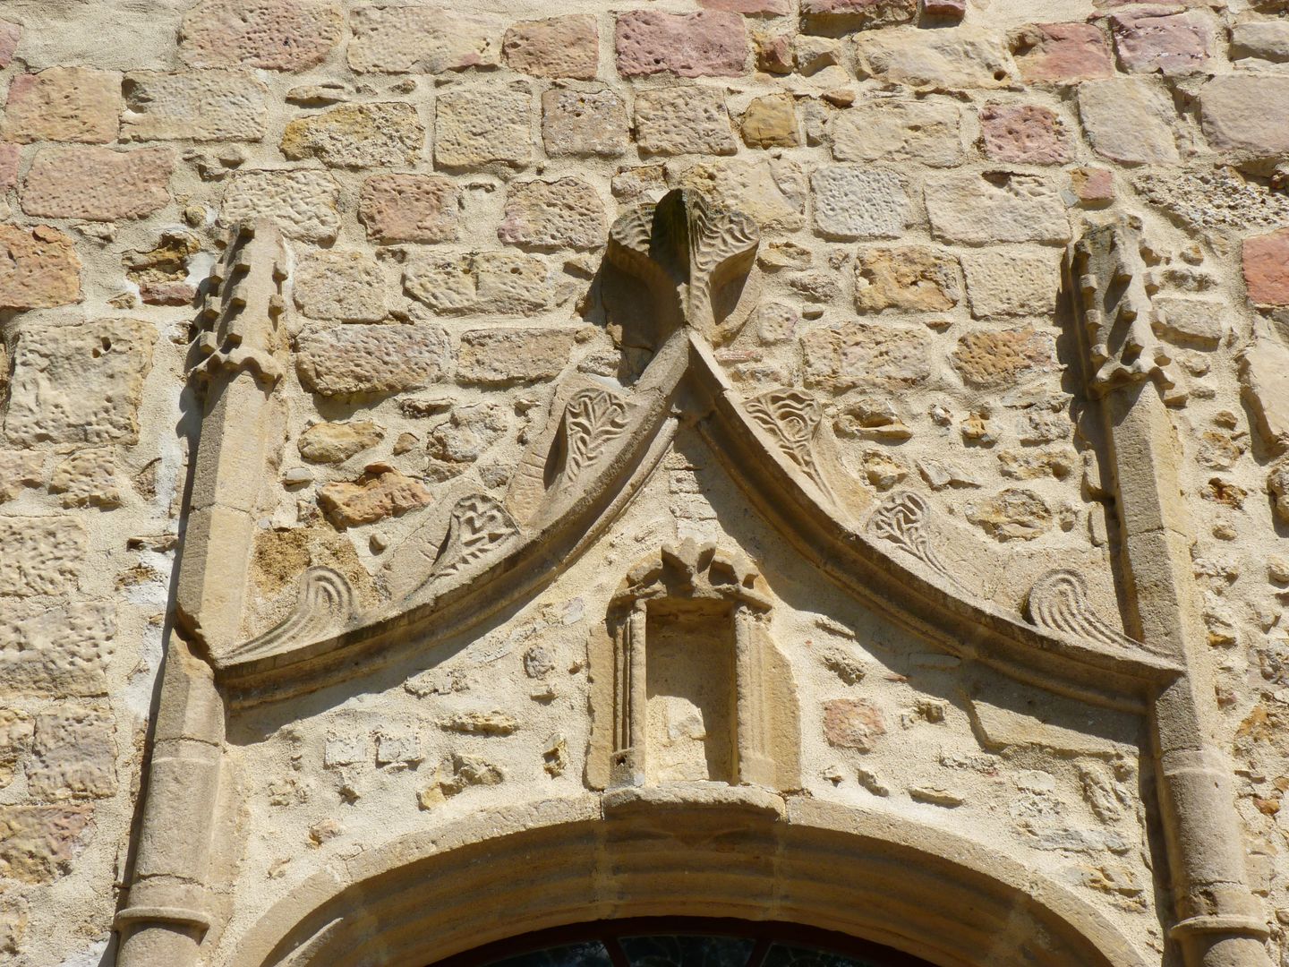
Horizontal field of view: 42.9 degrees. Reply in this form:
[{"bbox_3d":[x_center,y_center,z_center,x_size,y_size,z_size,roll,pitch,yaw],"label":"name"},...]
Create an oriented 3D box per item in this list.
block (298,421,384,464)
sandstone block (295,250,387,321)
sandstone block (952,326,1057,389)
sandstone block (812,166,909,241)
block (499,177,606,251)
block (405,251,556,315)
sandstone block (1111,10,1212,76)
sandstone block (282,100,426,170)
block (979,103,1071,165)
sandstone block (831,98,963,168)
[{"bbox_3d":[-0.843,-0.085,4.616,0.238,0.138,0.130,0,-27,0],"label":"block"},{"bbox_3d":[-0.893,-0.535,4.911,0.266,0.255,0.200,0,-28,0],"label":"sandstone block"},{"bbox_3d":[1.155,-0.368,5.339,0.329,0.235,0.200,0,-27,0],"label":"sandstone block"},{"bbox_3d":[0.652,-0.806,5.014,0.294,0.282,0.170,0,-27,0],"label":"sandstone block"},{"bbox_3d":[-0.278,-0.763,5.044,0.320,0.272,0.220,0,-28,0],"label":"block"},{"bbox_3d":[-0.481,-0.549,4.885,0.446,0.228,0.180,0,-27,0],"label":"block"},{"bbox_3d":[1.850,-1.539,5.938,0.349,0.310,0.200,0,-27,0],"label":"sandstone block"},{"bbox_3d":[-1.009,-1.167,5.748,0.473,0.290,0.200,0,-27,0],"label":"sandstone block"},{"bbox_3d":[1.184,-1.040,5.181,0.280,0.244,0.200,0,-28,0],"label":"block"},{"bbox_3d":[0.779,-1.043,5.143,0.411,0.280,0.180,0,-27,0],"label":"sandstone block"}]

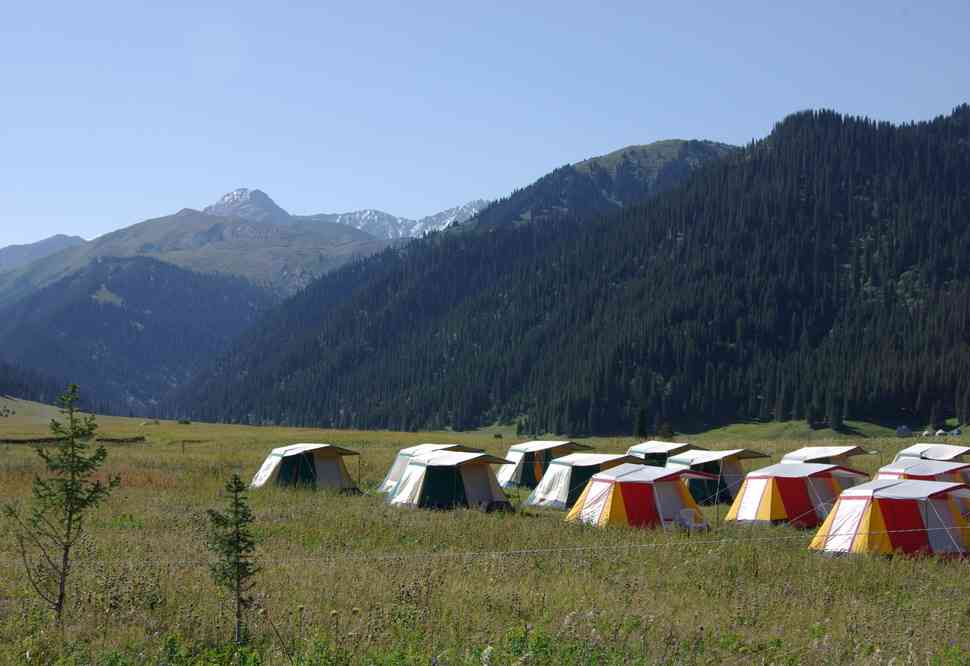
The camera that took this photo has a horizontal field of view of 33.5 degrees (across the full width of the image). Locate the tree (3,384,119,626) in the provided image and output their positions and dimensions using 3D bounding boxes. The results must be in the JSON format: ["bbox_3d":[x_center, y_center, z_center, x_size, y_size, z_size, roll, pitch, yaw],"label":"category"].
[{"bbox_3d":[-5.800,2.360,22.000,1.550,3.250,1.450,0,-2,0],"label":"tree"}]

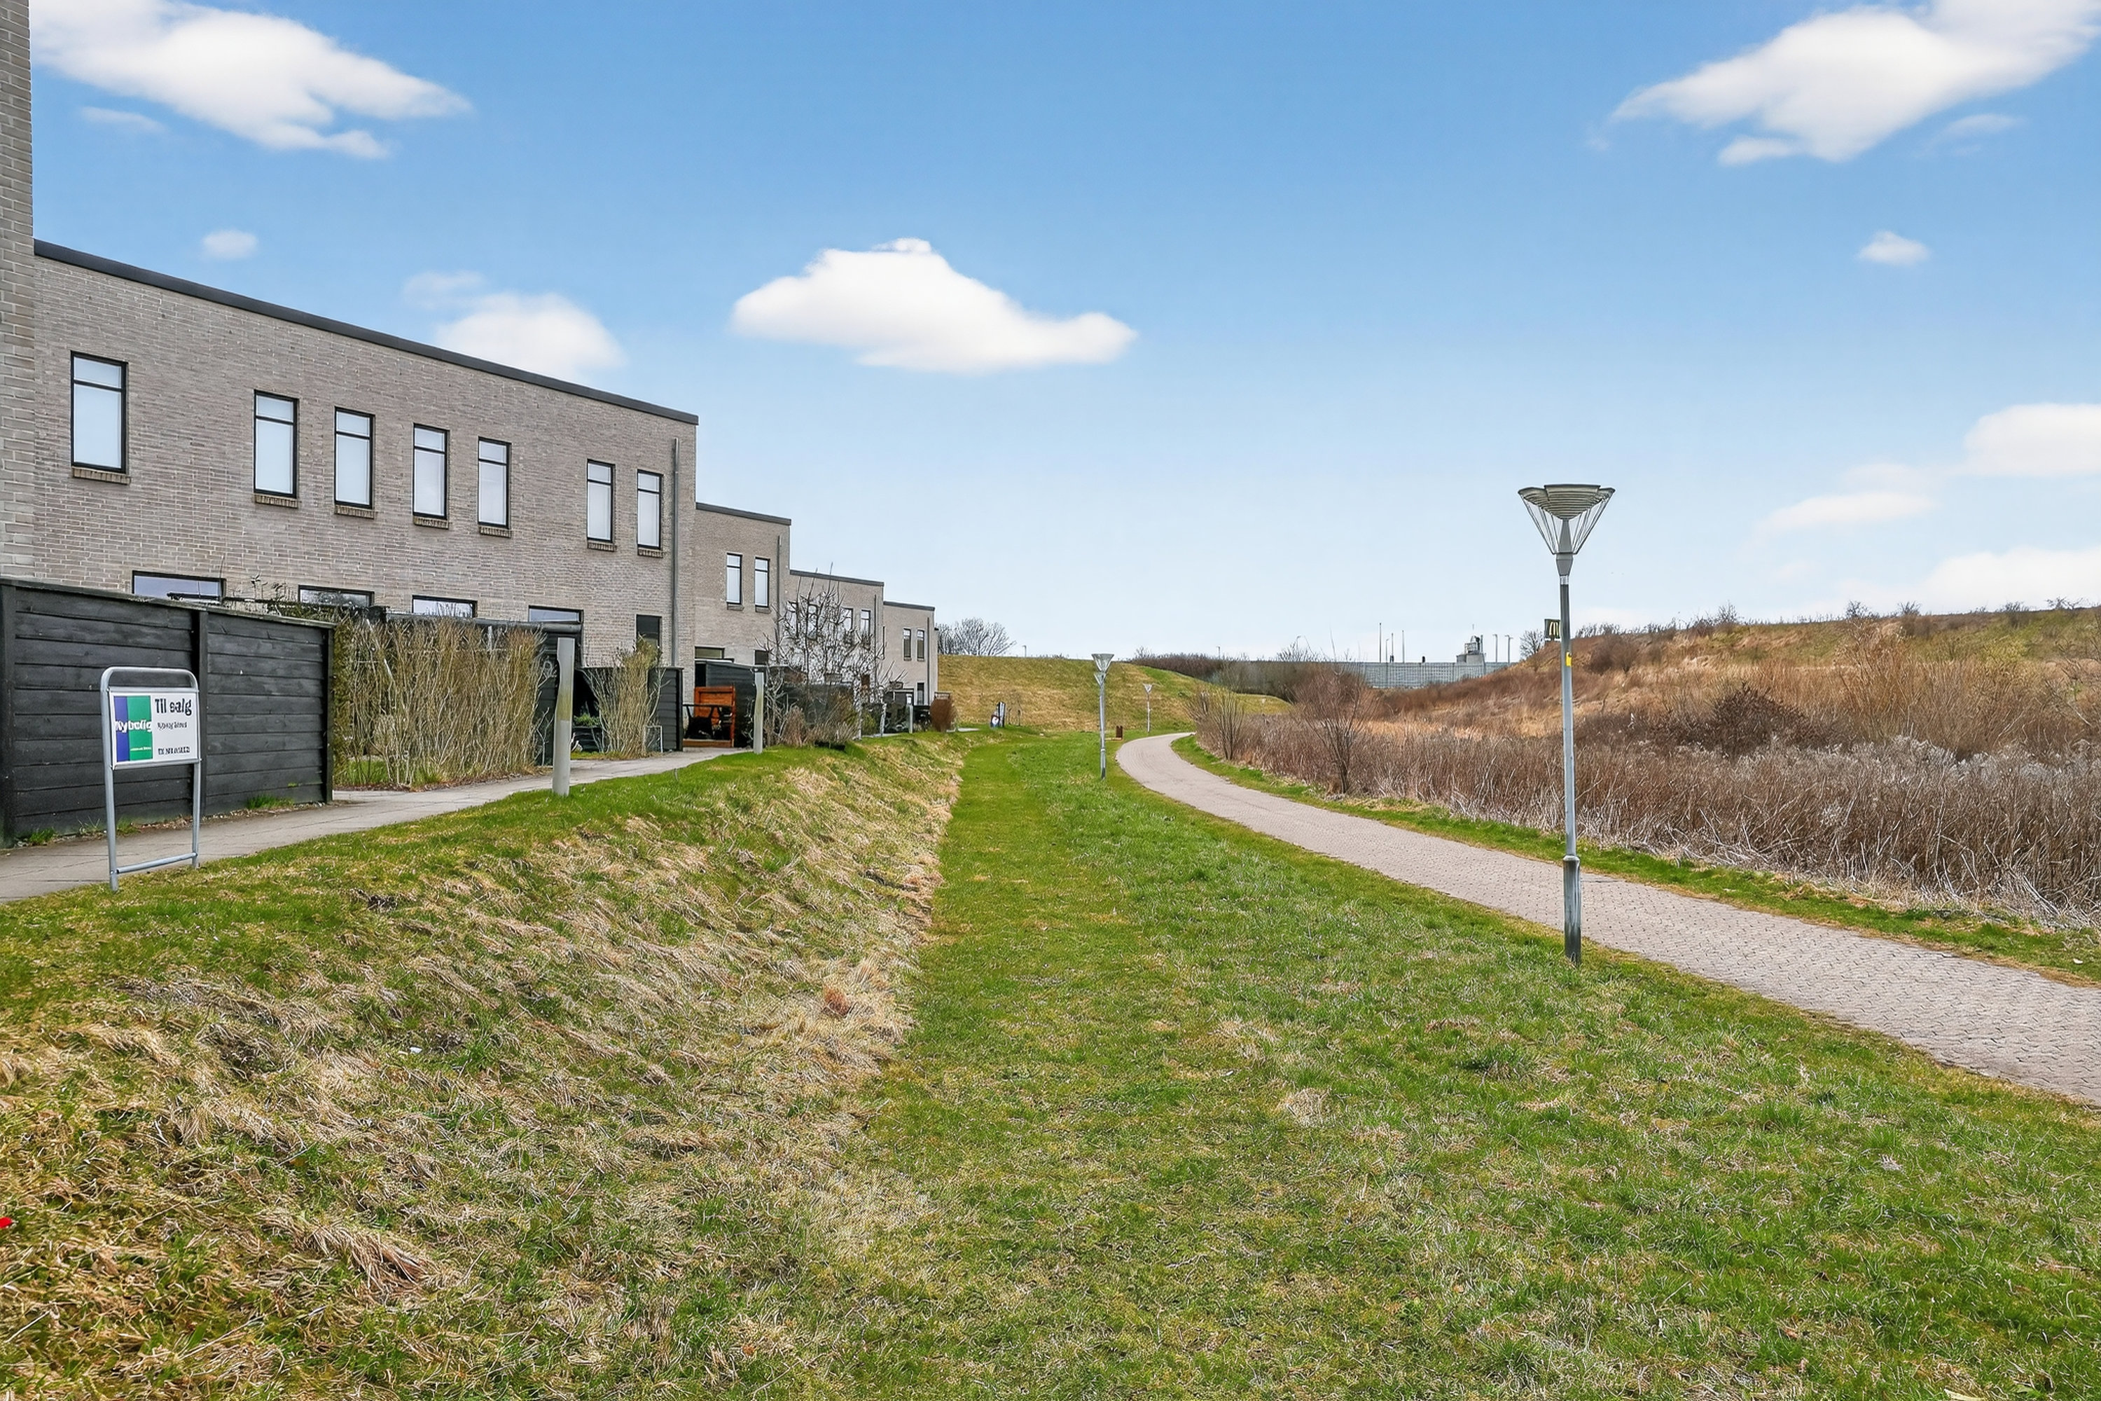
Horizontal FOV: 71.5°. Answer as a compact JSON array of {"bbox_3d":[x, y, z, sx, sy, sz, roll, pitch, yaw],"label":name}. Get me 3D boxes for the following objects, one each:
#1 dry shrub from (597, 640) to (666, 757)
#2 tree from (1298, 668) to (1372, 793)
[{"bbox_3d":[-6.755,-0.026,23.500,1.100,1.900,1.100,0,-1,0],"label":"dry shrub"},{"bbox_3d":[6.069,0.628,31.000,1.550,2.650,1.600,0,-1,0],"label":"tree"}]

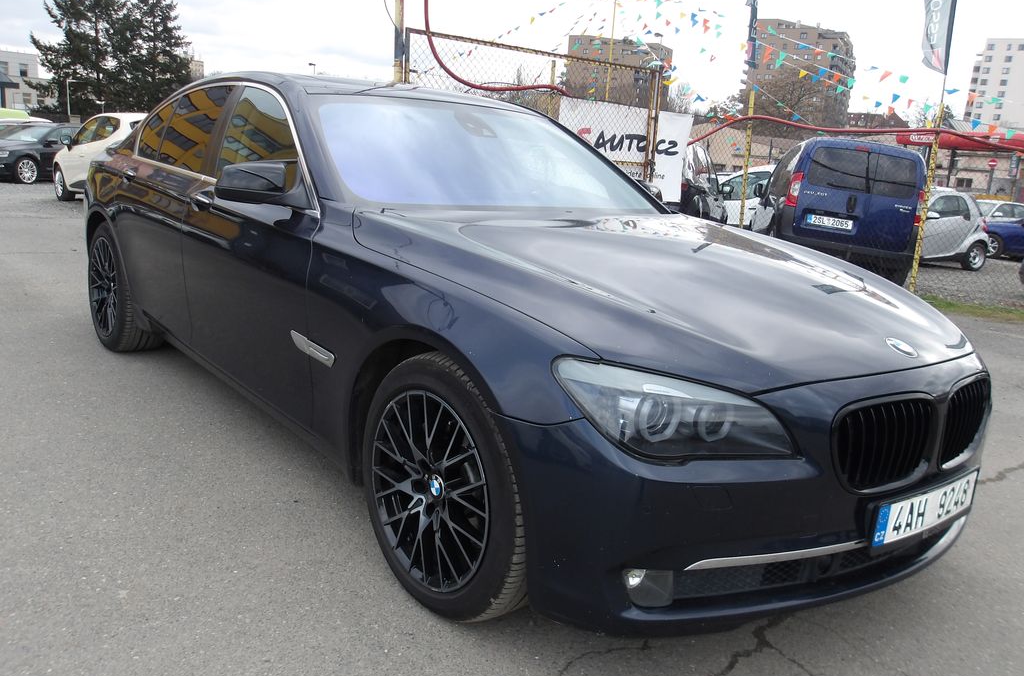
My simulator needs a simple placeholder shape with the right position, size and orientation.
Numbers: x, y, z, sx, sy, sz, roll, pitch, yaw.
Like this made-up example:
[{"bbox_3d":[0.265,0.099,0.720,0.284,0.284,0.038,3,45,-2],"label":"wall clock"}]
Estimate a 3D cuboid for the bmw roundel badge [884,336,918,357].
[{"bbox_3d":[0.972,0.024,1.993,0.082,0.012,0.082,-4,37,-40],"label":"bmw roundel badge"}]

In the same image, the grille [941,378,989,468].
[{"bbox_3d":[1.161,0.217,2.099,0.370,0.230,0.100,-5,16,-40],"label":"grille"}]

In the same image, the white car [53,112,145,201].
[{"bbox_3d":[-5.840,-2.757,12.679,4.050,1.450,1.730,15,16,41],"label":"white car"}]

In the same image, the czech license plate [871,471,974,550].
[{"bbox_3d":[1.028,0.408,1.943,0.520,0.110,0.030,-5,16,-40],"label":"czech license plate"}]

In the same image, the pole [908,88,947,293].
[{"bbox_3d":[4.632,-1.495,8.912,0.065,2.160,0.065,10,13,26],"label":"pole"}]

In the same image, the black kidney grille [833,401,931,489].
[{"bbox_3d":[0.874,0.245,1.873,0.325,0.230,0.075,-1,14,-28],"label":"black kidney grille"}]

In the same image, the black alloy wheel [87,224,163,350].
[{"bbox_3d":[-2.121,-0.284,4.426,0.255,0.700,0.700,-5,16,-40],"label":"black alloy wheel"}]

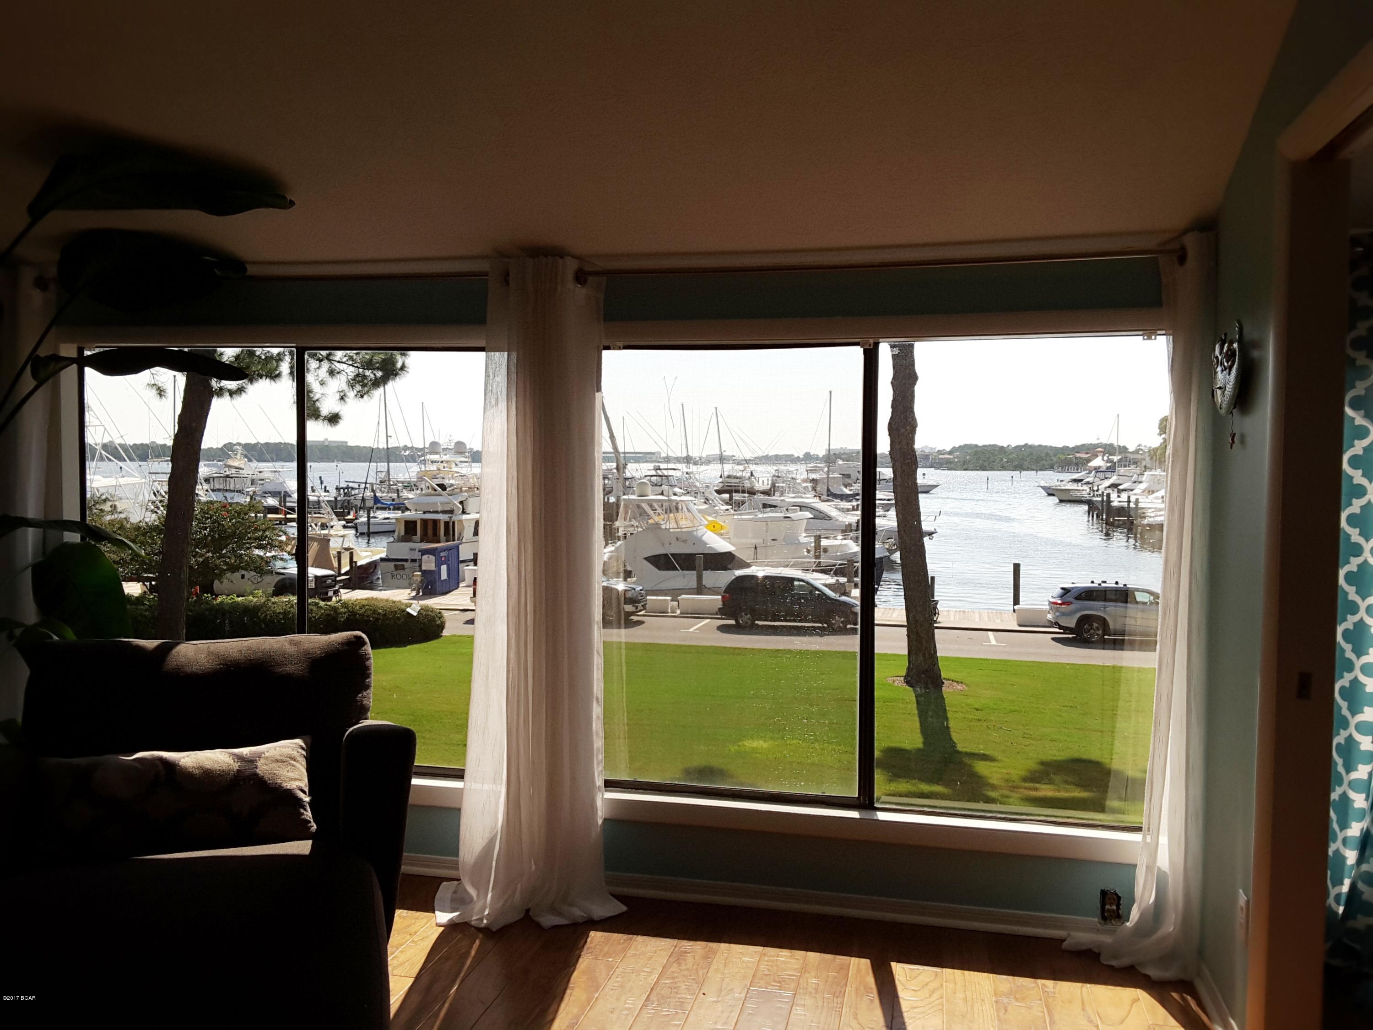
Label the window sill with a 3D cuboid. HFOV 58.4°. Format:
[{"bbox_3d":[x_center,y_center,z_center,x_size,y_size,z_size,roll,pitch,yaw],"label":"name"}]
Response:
[{"bbox_3d":[-0.373,0.981,4.180,3.843,0.077,0.116,1,3,13],"label":"window sill"}]

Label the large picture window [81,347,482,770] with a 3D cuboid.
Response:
[{"bbox_3d":[-1.393,0.155,4.455,1.805,1.522,0.090,1,3,13],"label":"large picture window"}]

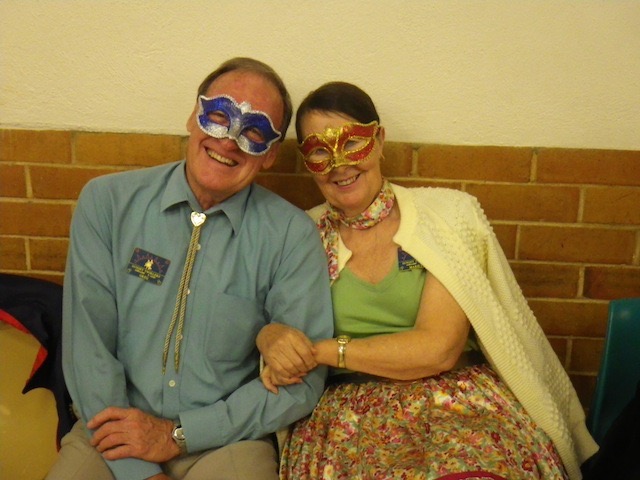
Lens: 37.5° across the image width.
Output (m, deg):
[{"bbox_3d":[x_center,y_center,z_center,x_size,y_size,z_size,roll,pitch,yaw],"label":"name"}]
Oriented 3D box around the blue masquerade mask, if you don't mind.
[{"bbox_3d":[-0.134,-0.193,1.565,0.150,0.075,0.058,24,2,-7],"label":"blue masquerade mask"}]

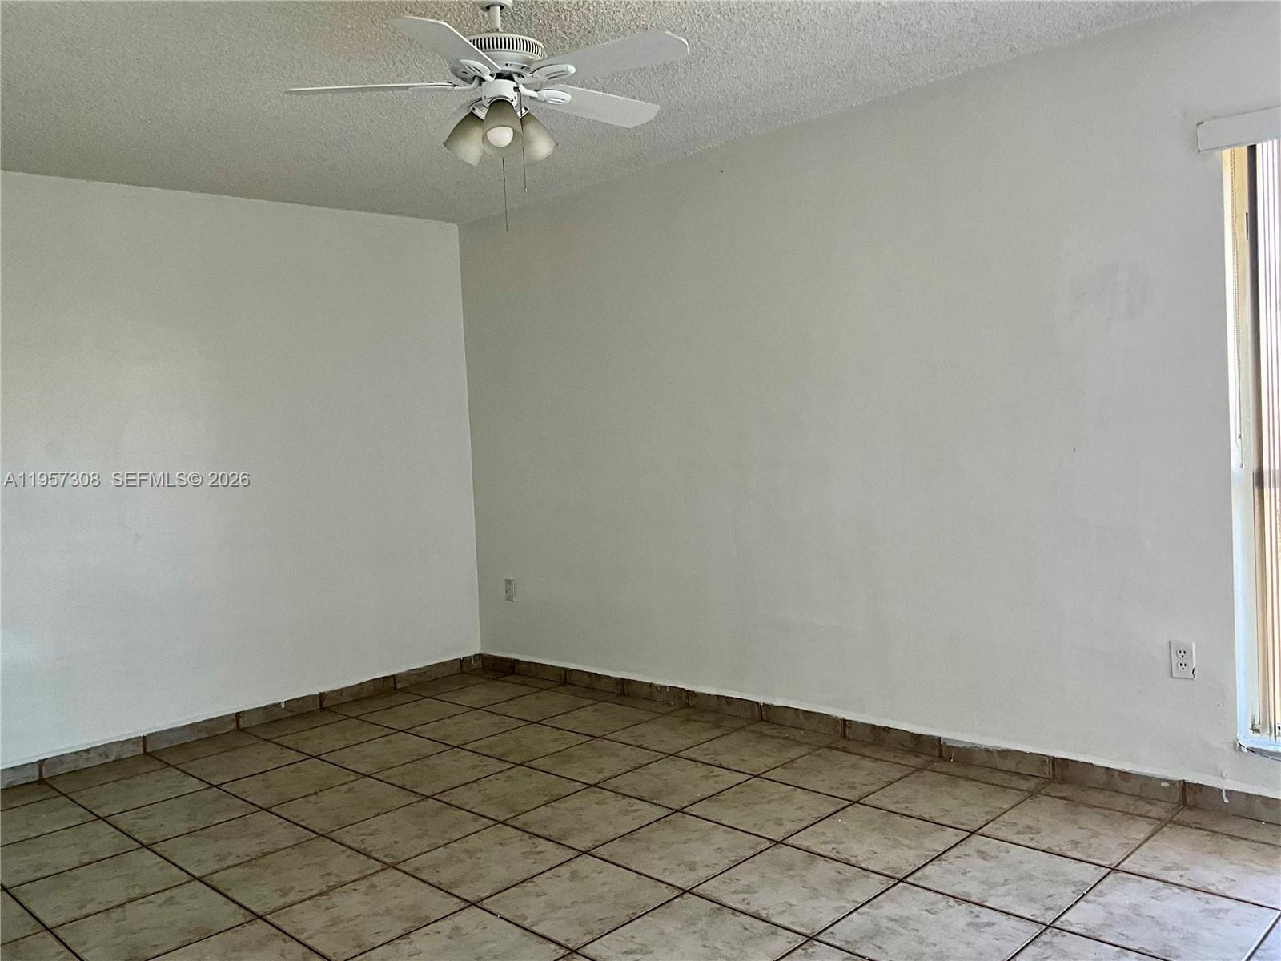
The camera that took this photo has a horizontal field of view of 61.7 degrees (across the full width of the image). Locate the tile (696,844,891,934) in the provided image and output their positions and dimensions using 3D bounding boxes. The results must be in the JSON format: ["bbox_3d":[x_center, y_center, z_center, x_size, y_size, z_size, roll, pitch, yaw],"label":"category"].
[{"bbox_3d":[0.416,1.105,2.913,0.397,0.010,0.397,0,5,45],"label":"tile"}]

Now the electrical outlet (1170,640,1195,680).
[{"bbox_3d":[1.655,0.551,3.277,0.071,0.115,0.008,0,5,45],"label":"electrical outlet"}]

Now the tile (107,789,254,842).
[{"bbox_3d":[-1.606,1.174,3.770,0.397,0.010,0.397,0,5,45],"label":"tile"}]

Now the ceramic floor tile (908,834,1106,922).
[{"bbox_3d":[0.992,1.072,2.907,0.397,0.010,0.397,0,5,45],"label":"ceramic floor tile"}]

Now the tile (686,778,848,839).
[{"bbox_3d":[0.416,1.082,3.539,0.406,0.010,0.406,0,5,45],"label":"tile"}]

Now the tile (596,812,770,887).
[{"bbox_3d":[0.124,1.117,3.244,0.406,0.010,0.406,0,5,45],"label":"tile"}]

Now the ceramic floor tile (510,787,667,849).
[{"bbox_3d":[-0.170,1.116,3.543,0.406,0.010,0.406,0,5,45],"label":"ceramic floor tile"}]

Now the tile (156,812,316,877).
[{"bbox_3d":[-1.336,1.187,3.525,0.406,0.010,0.406,0,5,45],"label":"tile"}]

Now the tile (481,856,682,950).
[{"bbox_3d":[-0.163,1.139,2.915,0.397,0.010,0.397,0,5,45],"label":"tile"}]

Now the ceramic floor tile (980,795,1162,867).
[{"bbox_3d":[1.292,1.048,3.231,0.406,0.010,0.406,0,5,45],"label":"ceramic floor tile"}]

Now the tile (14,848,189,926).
[{"bbox_3d":[-1.625,1.222,3.237,0.406,0.010,0.406,0,5,45],"label":"tile"}]

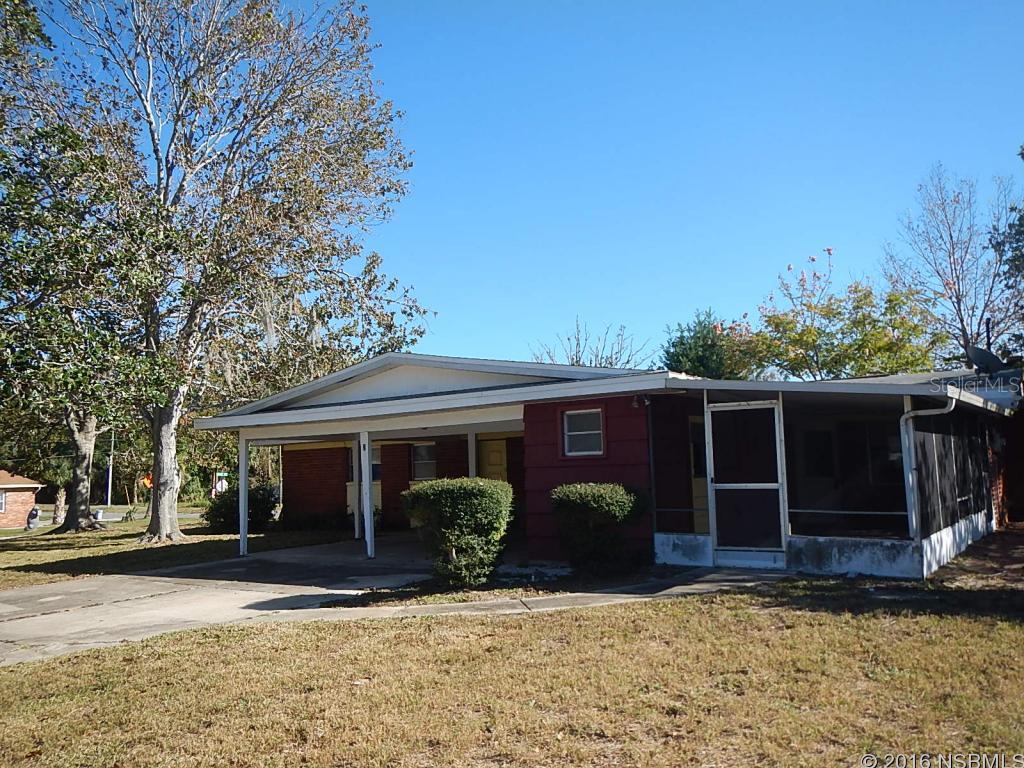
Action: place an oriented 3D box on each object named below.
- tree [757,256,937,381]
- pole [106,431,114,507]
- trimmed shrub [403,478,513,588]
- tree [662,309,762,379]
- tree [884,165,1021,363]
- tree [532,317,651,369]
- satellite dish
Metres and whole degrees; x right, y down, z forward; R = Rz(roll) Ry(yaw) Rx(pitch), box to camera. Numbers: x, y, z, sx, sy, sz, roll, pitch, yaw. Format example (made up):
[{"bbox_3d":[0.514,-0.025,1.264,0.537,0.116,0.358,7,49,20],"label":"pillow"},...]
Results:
[{"bbox_3d":[10.193,-0.226,24.672,6.000,7.279,5.600,-4,-6,22],"label":"tree"},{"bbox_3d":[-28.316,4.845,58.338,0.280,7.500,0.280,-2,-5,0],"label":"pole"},{"bbox_3d":[-0.724,1.972,11.000,1.420,1.420,1.350,-2,-5,-4],"label":"trimmed shrub"},{"bbox_3d":[6.821,0.655,27.716,3.800,6.309,3.800,-3,-5,14],"label":"tree"},{"bbox_3d":[14.543,-1.847,26.526,4.800,10.535,4.800,-5,-6,29],"label":"tree"},{"bbox_3d":[2.762,0.862,27.722,4.200,6.182,4.200,-3,-5,6],"label":"tree"},{"bbox_3d":[8.478,-0.420,14.800,0.550,0.580,0.750,0,-6,-25],"label":"satellite dish"}]

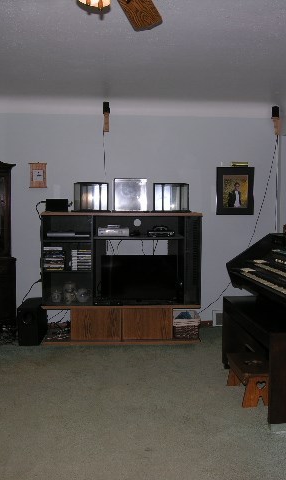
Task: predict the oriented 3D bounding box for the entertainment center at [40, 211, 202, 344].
[{"bbox_3d":[-0.218,0.363,4.540,1.570,1.280,0.460,0,6,-4],"label":"entertainment center"}]

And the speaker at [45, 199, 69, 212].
[{"bbox_3d":[-0.855,-0.343,4.439,0.210,0.125,0.150,0,5,-5],"label":"speaker"}]

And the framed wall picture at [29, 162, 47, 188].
[{"bbox_3d":[-1.109,-0.676,4.689,0.186,0.262,0.025,0,5,-5],"label":"framed wall picture"}]

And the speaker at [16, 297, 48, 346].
[{"bbox_3d":[-1.113,0.820,4.466,0.200,0.375,0.400,0,6,-4],"label":"speaker"}]

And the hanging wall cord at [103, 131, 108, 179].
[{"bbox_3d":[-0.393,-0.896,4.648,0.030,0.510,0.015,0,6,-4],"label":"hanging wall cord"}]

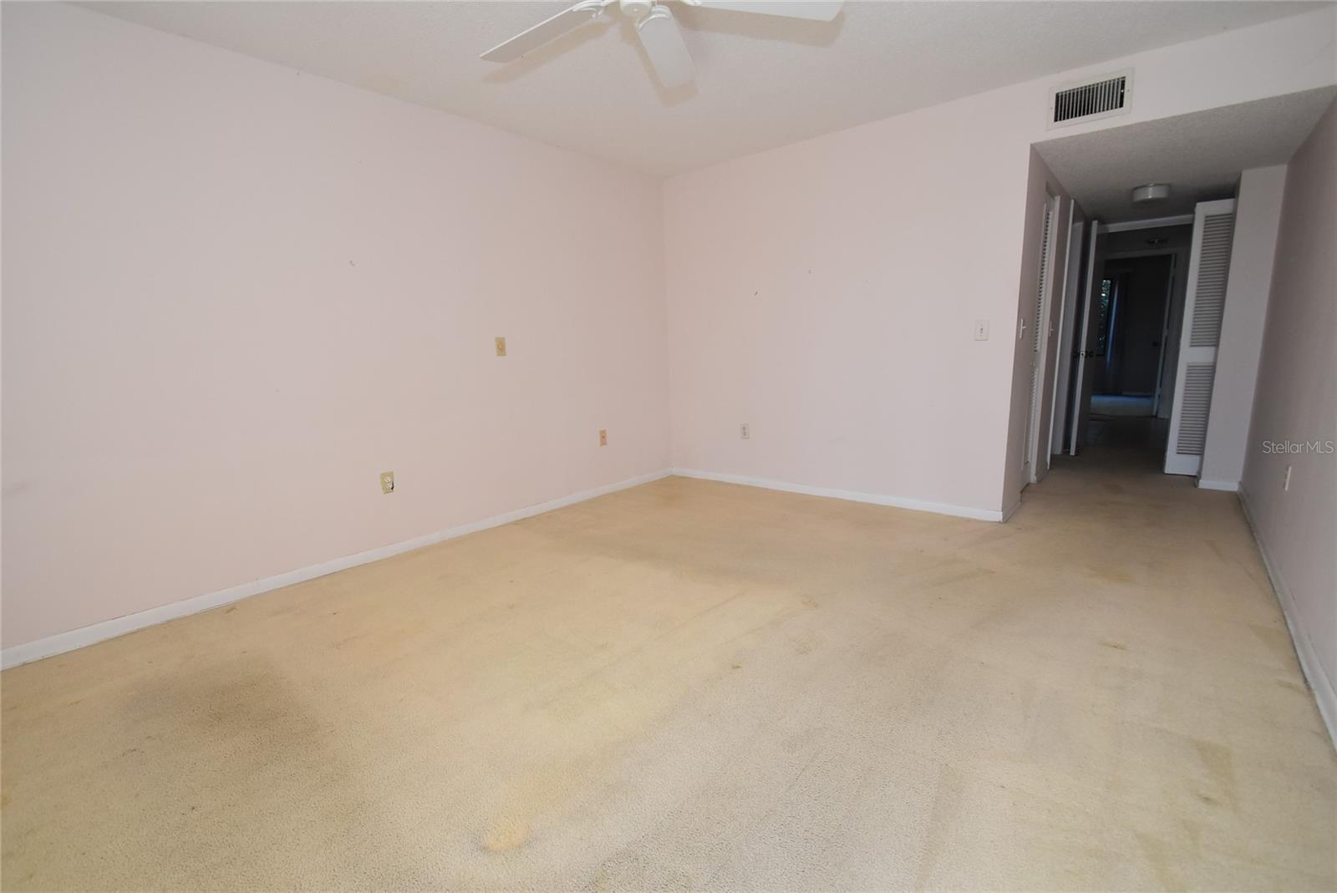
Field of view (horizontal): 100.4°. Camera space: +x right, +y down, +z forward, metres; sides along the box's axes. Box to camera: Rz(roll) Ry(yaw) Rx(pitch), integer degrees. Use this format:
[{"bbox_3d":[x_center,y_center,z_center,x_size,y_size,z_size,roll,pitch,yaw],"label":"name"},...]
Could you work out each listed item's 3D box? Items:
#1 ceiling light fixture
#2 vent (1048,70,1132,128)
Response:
[{"bbox_3d":[3.523,-1.847,4.068,0.211,0.085,0.211,8,14,40],"label":"ceiling light fixture"},{"bbox_3d":[2.159,-1.778,2.864,0.350,0.205,0.030,8,14,40],"label":"vent"}]

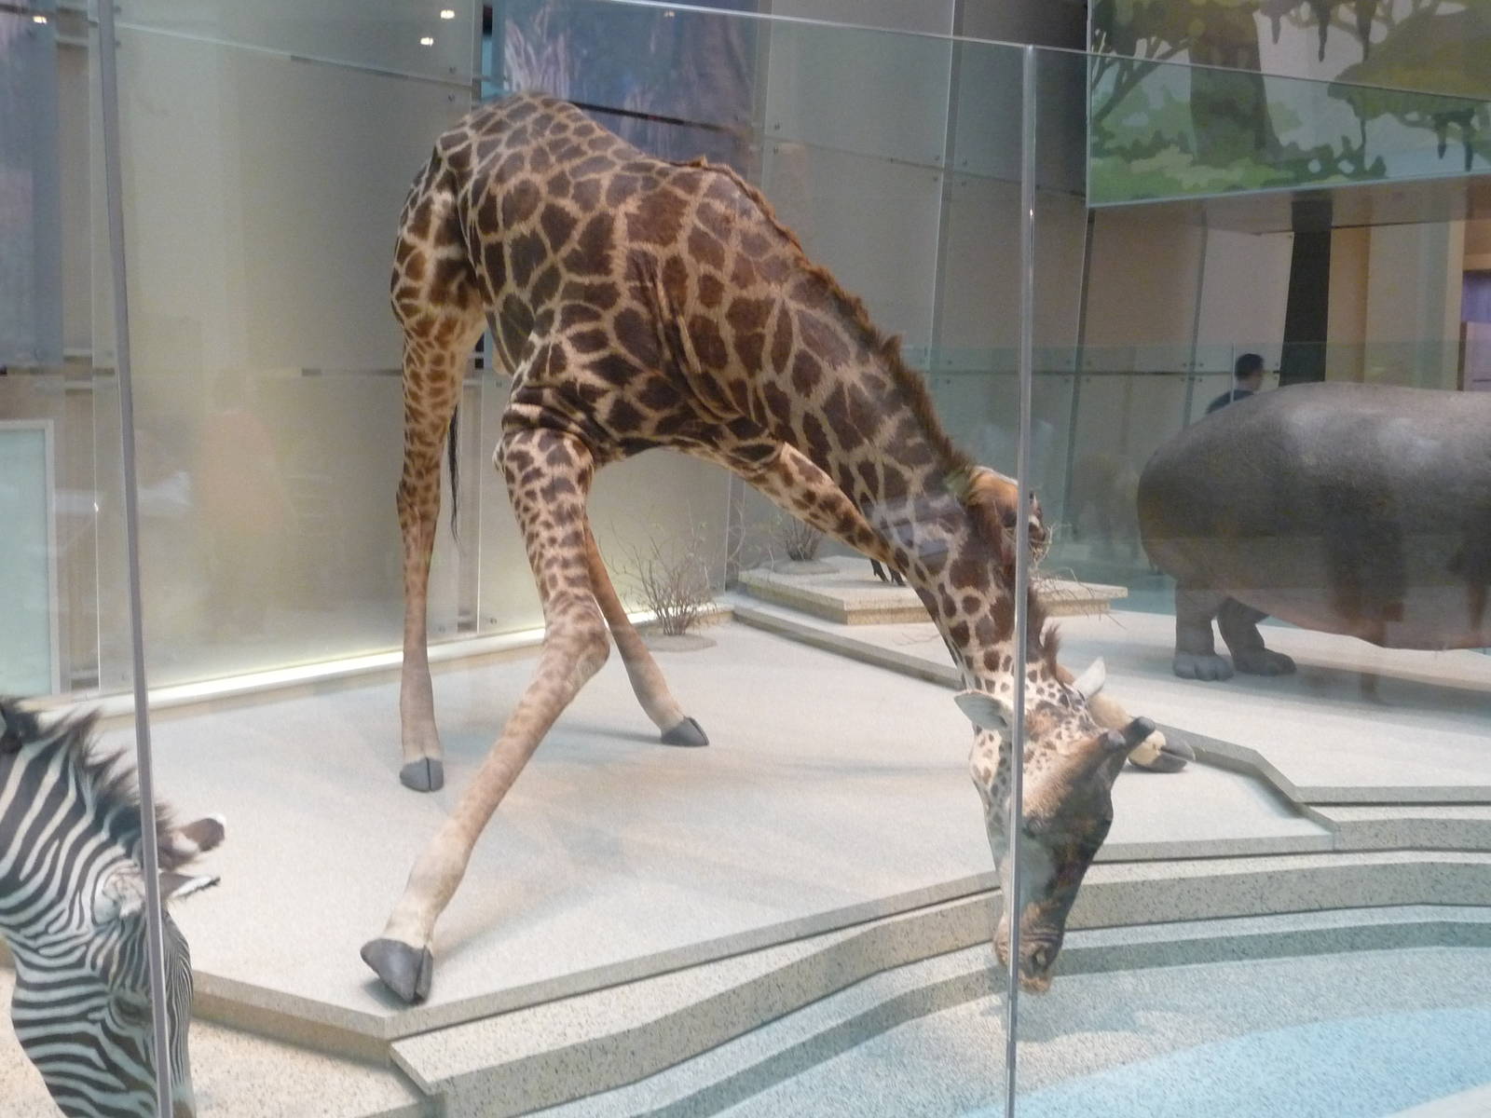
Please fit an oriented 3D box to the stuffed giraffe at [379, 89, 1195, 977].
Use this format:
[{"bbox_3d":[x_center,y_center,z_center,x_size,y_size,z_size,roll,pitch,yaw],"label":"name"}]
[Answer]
[{"bbox_3d":[-0.062,-0.242,4.932,3.196,2.489,2.910,-6,9,-42],"label":"stuffed giraffe"}]

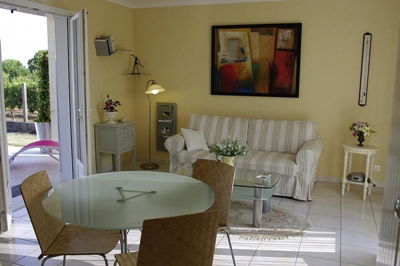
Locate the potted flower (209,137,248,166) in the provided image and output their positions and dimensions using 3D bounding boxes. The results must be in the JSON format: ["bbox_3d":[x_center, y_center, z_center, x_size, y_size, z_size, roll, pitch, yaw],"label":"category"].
[{"bbox_3d":[0.305,0.247,3.702,0.404,0.413,0.364,5,10,22],"label":"potted flower"}]

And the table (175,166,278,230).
[{"bbox_3d":[0.258,0.669,3.755,1.124,0.438,0.628,4,10,19],"label":"table"}]

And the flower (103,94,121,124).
[{"bbox_3d":[-1.311,-0.359,5.061,0.226,0.429,0.252,5,10,22],"label":"flower"}]

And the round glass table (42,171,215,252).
[{"bbox_3d":[-0.425,0.744,2.235,1.034,0.735,1.034,5,10,22],"label":"round glass table"}]

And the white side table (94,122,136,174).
[{"bbox_3d":[-1.252,0.246,5.119,0.463,0.781,0.438,5,10,22],"label":"white side table"}]

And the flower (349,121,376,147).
[{"bbox_3d":[2.095,0.018,4.416,0.332,0.332,0.282,5,10,22],"label":"flower"}]

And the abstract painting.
[{"bbox_3d":[0.796,-1.068,5.101,1.336,1.045,0.035,5,10,22],"label":"abstract painting"}]

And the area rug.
[{"bbox_3d":[0.377,0.893,3.721,1.581,0.012,0.934,5,10,22],"label":"area rug"}]

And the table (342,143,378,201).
[{"bbox_3d":[2.035,0.502,4.434,0.402,0.634,0.343,7,11,33],"label":"table"}]

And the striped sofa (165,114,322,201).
[{"bbox_3d":[0.606,0.265,4.911,2.132,0.891,0.861,5,10,22],"label":"striped sofa"}]

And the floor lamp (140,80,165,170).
[{"bbox_3d":[-0.772,-0.122,5.490,0.300,1.413,0.420,-4,10,-30],"label":"floor lamp"}]

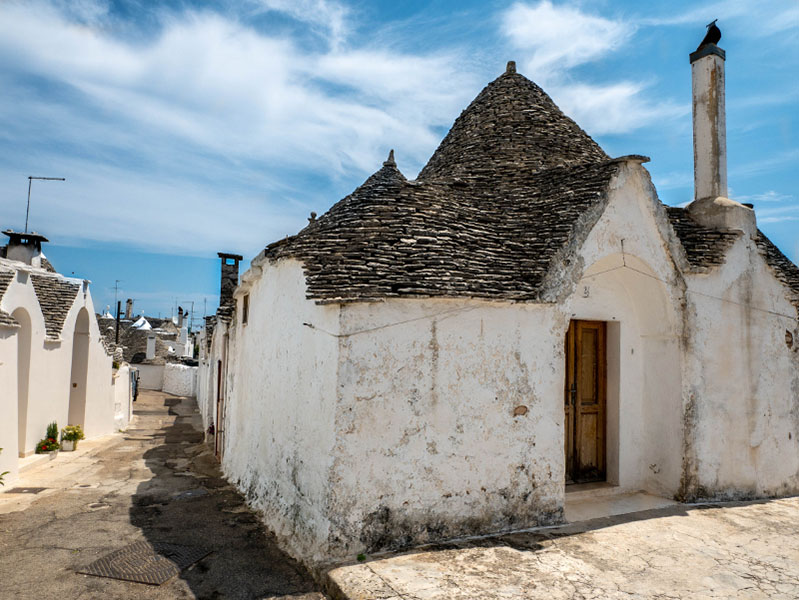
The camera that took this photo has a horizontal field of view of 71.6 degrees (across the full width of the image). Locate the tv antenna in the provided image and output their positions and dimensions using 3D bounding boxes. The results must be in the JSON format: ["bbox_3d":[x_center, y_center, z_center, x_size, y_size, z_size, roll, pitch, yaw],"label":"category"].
[{"bbox_3d":[-6.771,-1.813,10.599,0.698,1.104,0.194,1,-4,-6],"label":"tv antenna"}]

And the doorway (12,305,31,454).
[{"bbox_3d":[-5.984,1.225,8.471,0.339,2.229,0.718,2,-4,-9],"label":"doorway"}]

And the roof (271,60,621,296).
[{"bbox_3d":[0.844,-1.674,7.667,5.044,3.722,4.656,3,-4,-25],"label":"roof"}]

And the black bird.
[{"bbox_3d":[3.923,-3.372,7.013,0.291,0.359,0.184,1,-3,0],"label":"black bird"}]

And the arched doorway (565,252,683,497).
[{"bbox_3d":[2.259,0.841,6.104,1.746,2.638,0.640,3,-4,-25],"label":"arched doorway"}]

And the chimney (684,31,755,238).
[{"bbox_3d":[4.003,-2.025,6.931,0.679,2.435,0.504,3,-4,-28],"label":"chimney"}]

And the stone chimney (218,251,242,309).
[{"bbox_3d":[-3.494,-0.392,11.390,0.466,1.134,0.407,3,-4,-28],"label":"stone chimney"}]

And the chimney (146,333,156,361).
[{"bbox_3d":[-11.675,2.259,26.088,0.417,1.172,0.417,0,-4,10],"label":"chimney"}]

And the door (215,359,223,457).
[{"bbox_3d":[-3.230,1.914,9.889,0.097,1.732,0.825,2,-4,-20],"label":"door"}]

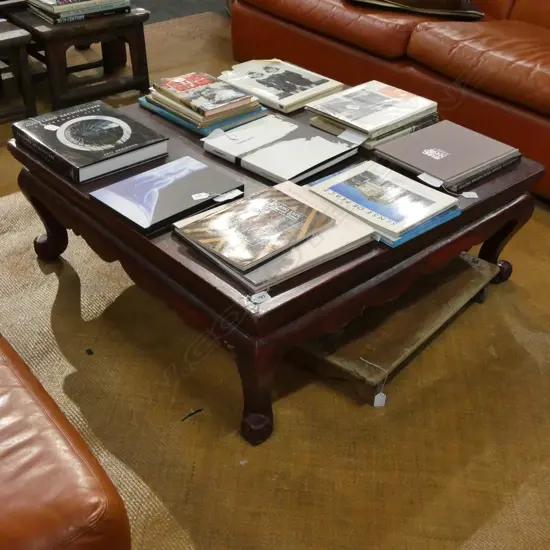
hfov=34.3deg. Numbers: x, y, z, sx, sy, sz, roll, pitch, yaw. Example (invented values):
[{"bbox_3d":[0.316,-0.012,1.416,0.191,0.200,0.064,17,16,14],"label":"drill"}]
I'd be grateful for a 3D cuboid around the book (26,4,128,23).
[{"bbox_3d":[-0.774,-1.057,3.517,0.318,0.025,0.259,-20,39,-29],"label":"book"}]

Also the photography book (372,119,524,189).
[{"bbox_3d":[0.452,-0.316,2.322,0.290,0.023,0.254,-25,41,-33],"label":"photography book"}]

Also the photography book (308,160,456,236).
[{"bbox_3d":[0.255,-0.182,2.090,0.224,0.011,0.271,-28,43,-36],"label":"photography book"}]

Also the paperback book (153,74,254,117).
[{"bbox_3d":[-0.209,-0.522,2.558,0.166,0.016,0.250,-25,42,-34],"label":"paperback book"}]

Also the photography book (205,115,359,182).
[{"bbox_3d":[0.014,-0.332,2.334,0.306,0.023,0.268,28,42,35],"label":"photography book"}]

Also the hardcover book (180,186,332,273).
[{"bbox_3d":[-0.038,-0.106,1.974,0.214,0.011,0.277,29,43,36],"label":"hardcover book"}]

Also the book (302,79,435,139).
[{"bbox_3d":[0.274,-0.470,2.507,0.299,0.021,0.233,-28,43,-36],"label":"book"}]

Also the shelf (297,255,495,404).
[{"bbox_3d":[0.323,0.098,2.346,0.266,0.066,0.638,24,40,30],"label":"shelf"}]

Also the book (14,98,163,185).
[{"bbox_3d":[-0.492,-0.362,2.381,0.272,0.047,0.326,-25,42,-34],"label":"book"}]

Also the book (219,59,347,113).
[{"bbox_3d":[0.019,-0.592,2.774,0.288,0.020,0.263,29,42,35],"label":"book"}]

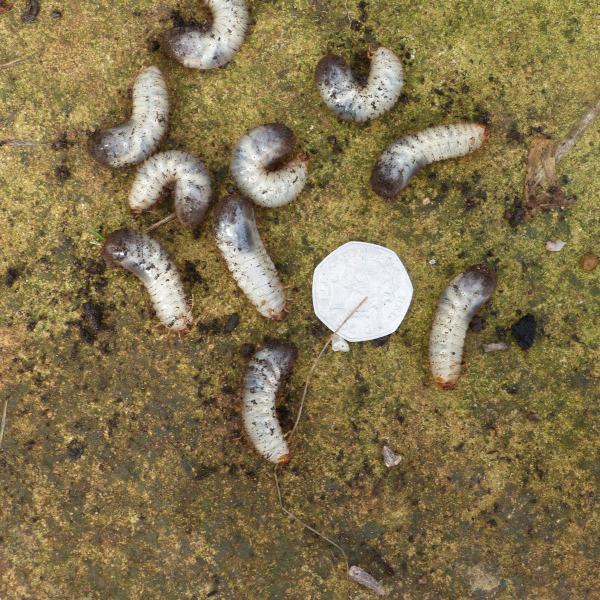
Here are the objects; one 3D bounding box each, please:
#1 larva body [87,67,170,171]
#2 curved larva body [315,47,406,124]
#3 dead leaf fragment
[{"bbox_3d":[-0.046,-0.050,0.515,0.020,0.009,0.029,9,83,-1],"label":"larva body"},{"bbox_3d":[0.016,-0.059,0.518,0.024,0.009,0.021,3,83,-1],"label":"curved larva body"},{"bbox_3d":[0.018,0.074,0.506,0.011,0.003,0.003,31,83,2],"label":"dead leaf fragment"}]

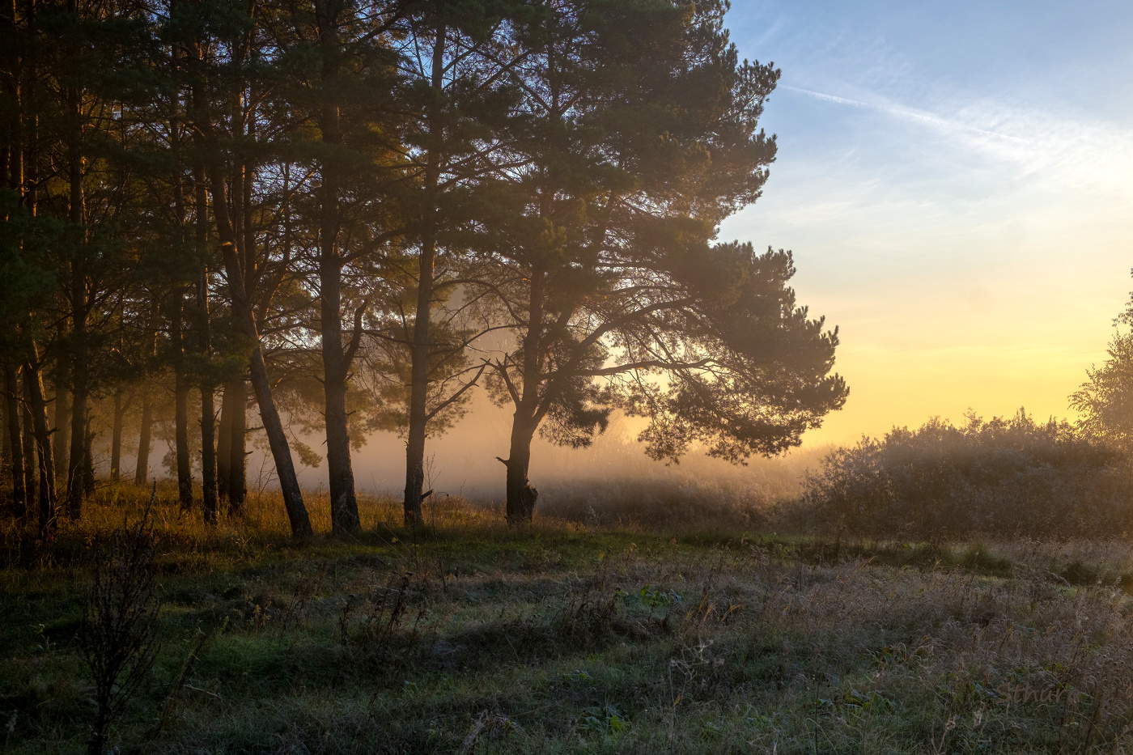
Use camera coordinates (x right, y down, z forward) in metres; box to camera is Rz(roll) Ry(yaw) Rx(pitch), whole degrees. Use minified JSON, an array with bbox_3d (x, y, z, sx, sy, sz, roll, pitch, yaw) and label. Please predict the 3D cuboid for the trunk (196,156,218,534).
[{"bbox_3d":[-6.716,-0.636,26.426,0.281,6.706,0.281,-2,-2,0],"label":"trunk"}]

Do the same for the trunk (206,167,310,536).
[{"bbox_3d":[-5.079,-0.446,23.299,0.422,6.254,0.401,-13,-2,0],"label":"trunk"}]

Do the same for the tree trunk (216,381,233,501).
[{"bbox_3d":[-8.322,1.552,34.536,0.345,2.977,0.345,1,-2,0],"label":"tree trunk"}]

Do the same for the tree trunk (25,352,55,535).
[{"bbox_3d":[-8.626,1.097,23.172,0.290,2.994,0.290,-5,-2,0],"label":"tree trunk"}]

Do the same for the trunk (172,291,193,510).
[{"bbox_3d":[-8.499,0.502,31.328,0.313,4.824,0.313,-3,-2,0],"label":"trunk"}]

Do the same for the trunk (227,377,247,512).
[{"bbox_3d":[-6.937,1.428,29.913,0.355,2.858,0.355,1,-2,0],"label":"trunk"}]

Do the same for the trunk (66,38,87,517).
[{"bbox_3d":[-9.886,-2.044,28.470,0.356,9.682,0.356,0,-2,0],"label":"trunk"}]

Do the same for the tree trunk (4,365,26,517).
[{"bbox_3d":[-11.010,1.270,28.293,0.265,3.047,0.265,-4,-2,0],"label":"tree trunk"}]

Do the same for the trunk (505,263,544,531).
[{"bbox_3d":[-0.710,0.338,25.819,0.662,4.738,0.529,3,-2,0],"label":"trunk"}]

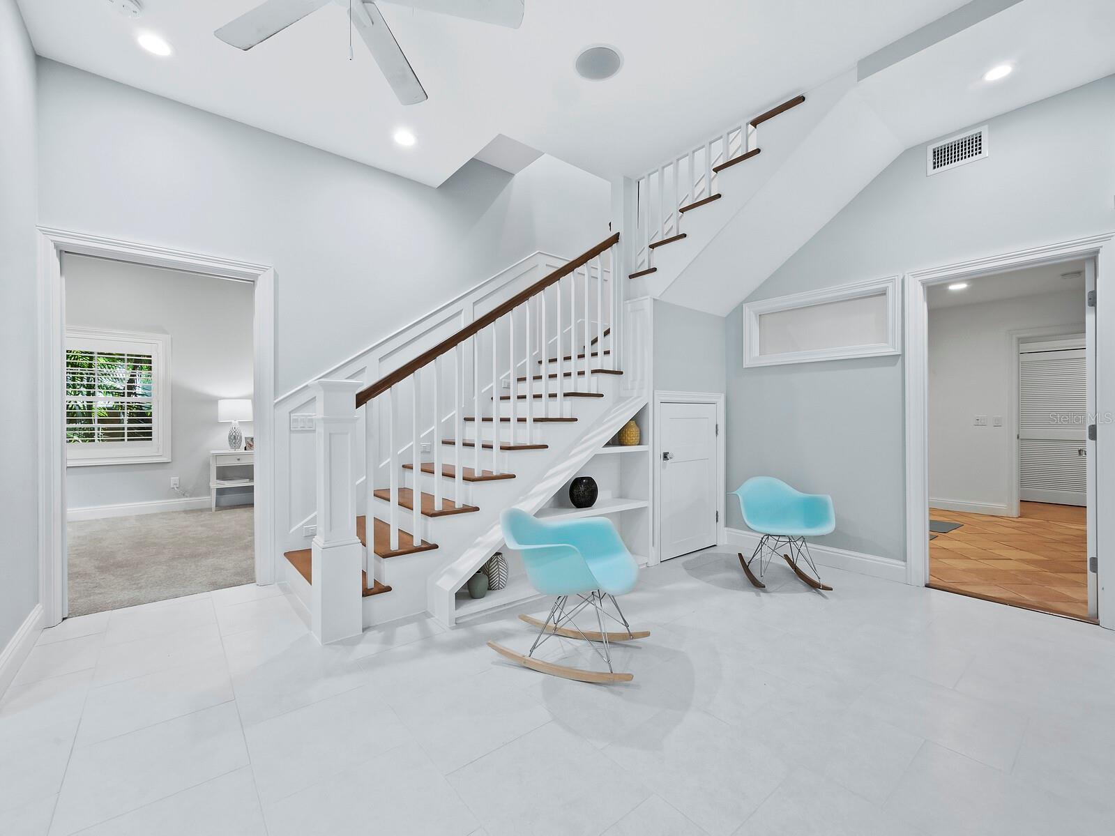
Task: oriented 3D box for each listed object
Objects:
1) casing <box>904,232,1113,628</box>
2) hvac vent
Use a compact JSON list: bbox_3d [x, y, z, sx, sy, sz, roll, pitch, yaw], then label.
[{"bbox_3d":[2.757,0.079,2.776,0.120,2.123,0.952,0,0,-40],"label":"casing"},{"bbox_3d":[2.590,-1.729,2.928,0.030,0.203,0.299,0,0,-40],"label":"hvac vent"}]

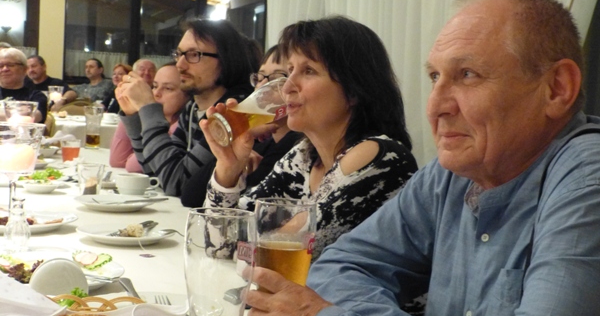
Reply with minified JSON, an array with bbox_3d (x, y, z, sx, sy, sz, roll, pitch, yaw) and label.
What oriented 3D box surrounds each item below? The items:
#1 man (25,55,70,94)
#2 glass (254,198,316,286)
[{"bbox_3d":[-2.542,-0.327,9.059,0.620,1.300,0.720,4,5,17],"label":"man"},{"bbox_3d":[-0.022,0.147,1.213,0.079,0.180,0.079,3,4,0],"label":"glass"}]

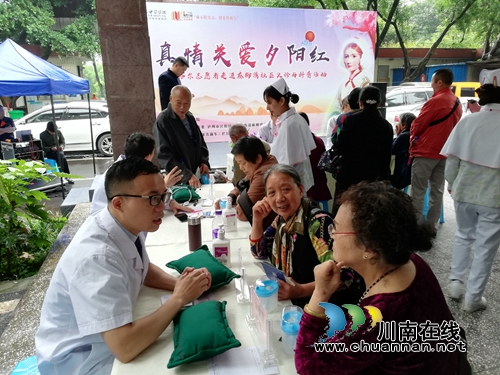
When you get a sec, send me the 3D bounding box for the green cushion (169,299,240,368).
[{"bbox_3d":[-0.140,0.429,1.131,0.205,0.090,0.265,-4,13,-10],"label":"green cushion"}]

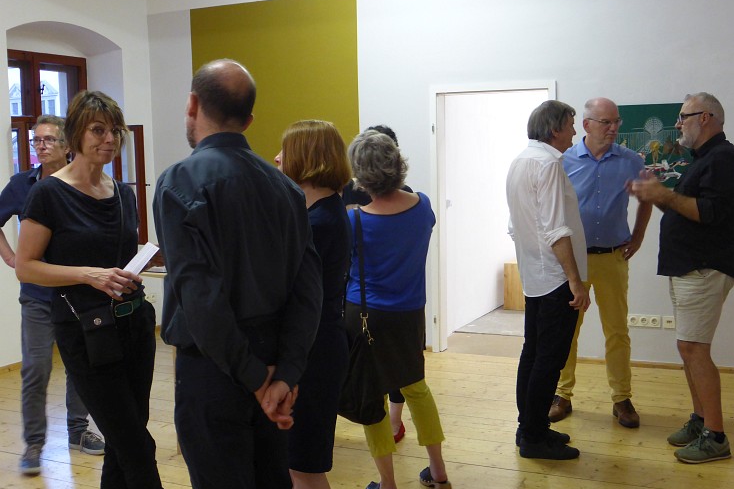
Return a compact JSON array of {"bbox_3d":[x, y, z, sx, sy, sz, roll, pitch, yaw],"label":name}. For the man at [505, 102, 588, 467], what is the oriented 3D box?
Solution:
[{"bbox_3d":[0.910,0.168,4.343,0.400,1.760,0.500,-2,5,-14],"label":"man"}]

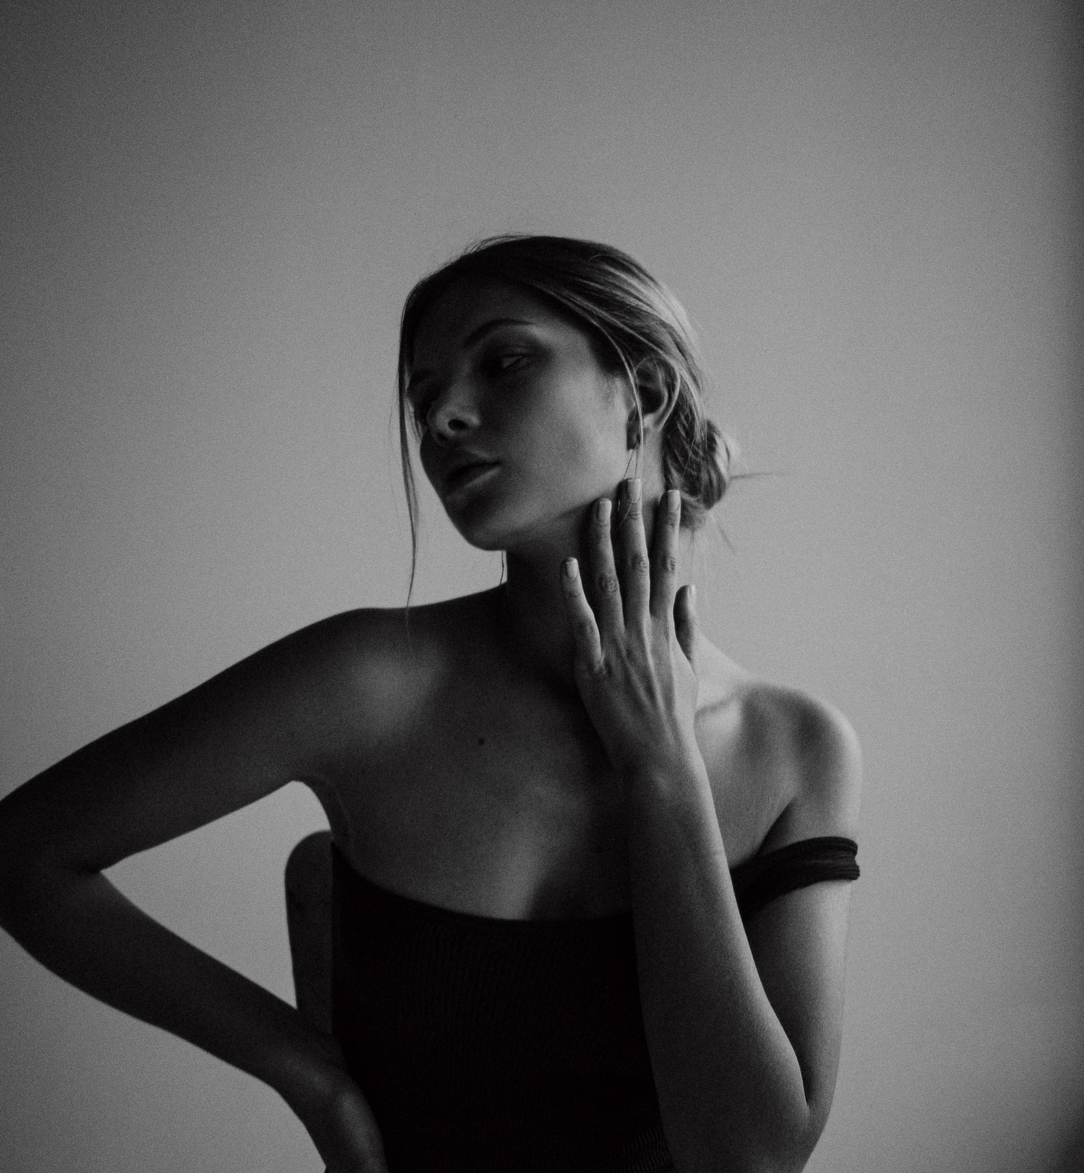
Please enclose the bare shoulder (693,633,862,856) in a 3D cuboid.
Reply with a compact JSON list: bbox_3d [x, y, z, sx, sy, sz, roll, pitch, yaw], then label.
[{"bbox_3d":[0.173,0.115,0.880,0.120,0.155,0.125,0,0,6],"label":"bare shoulder"}]

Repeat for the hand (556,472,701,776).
[{"bbox_3d":[0.058,0.030,0.785,0.088,0.190,0.055,-6,-7,3],"label":"hand"}]

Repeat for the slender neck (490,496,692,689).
[{"bbox_3d":[0.038,0.005,0.865,0.120,0.135,0.120,0,-5,21],"label":"slender neck"}]

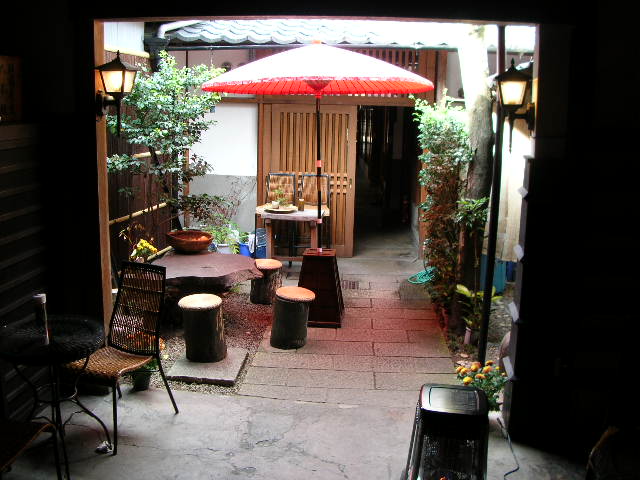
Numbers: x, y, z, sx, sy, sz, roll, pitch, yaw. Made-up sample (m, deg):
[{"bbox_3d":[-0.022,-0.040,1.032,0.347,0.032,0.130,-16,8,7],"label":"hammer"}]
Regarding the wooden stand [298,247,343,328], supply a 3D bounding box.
[{"bbox_3d":[-0.007,0.426,5.810,0.410,0.620,0.410,1,8,2],"label":"wooden stand"}]

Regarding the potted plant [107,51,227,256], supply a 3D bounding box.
[{"bbox_3d":[-1.356,-0.764,5.716,0.950,1.750,0.900,1,11,4],"label":"potted plant"}]

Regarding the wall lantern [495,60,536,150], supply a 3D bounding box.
[{"bbox_3d":[0.993,-0.688,3.287,0.215,0.465,0.180,3,11,11],"label":"wall lantern"}]

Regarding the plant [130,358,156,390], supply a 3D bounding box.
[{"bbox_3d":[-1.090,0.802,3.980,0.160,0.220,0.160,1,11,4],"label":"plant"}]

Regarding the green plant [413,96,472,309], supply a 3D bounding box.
[{"bbox_3d":[1.095,-0.326,5.786,0.480,1.850,0.520,1,11,4],"label":"green plant"}]

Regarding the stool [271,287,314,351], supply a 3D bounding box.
[{"bbox_3d":[-0.219,0.619,5.160,0.340,0.420,0.340,1,8,2],"label":"stool"}]

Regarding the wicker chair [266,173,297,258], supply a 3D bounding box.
[{"bbox_3d":[-0.453,-0.274,7.233,0.430,0.920,0.520,2,11,6],"label":"wicker chair"}]

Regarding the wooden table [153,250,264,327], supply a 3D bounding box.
[{"bbox_3d":[-0.974,0.474,5.709,1.080,0.520,1.000,1,8,2],"label":"wooden table"}]

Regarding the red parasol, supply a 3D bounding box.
[{"bbox_3d":[0.031,-0.715,5.167,1.850,1.643,1.850,1,11,4],"label":"red parasol"}]

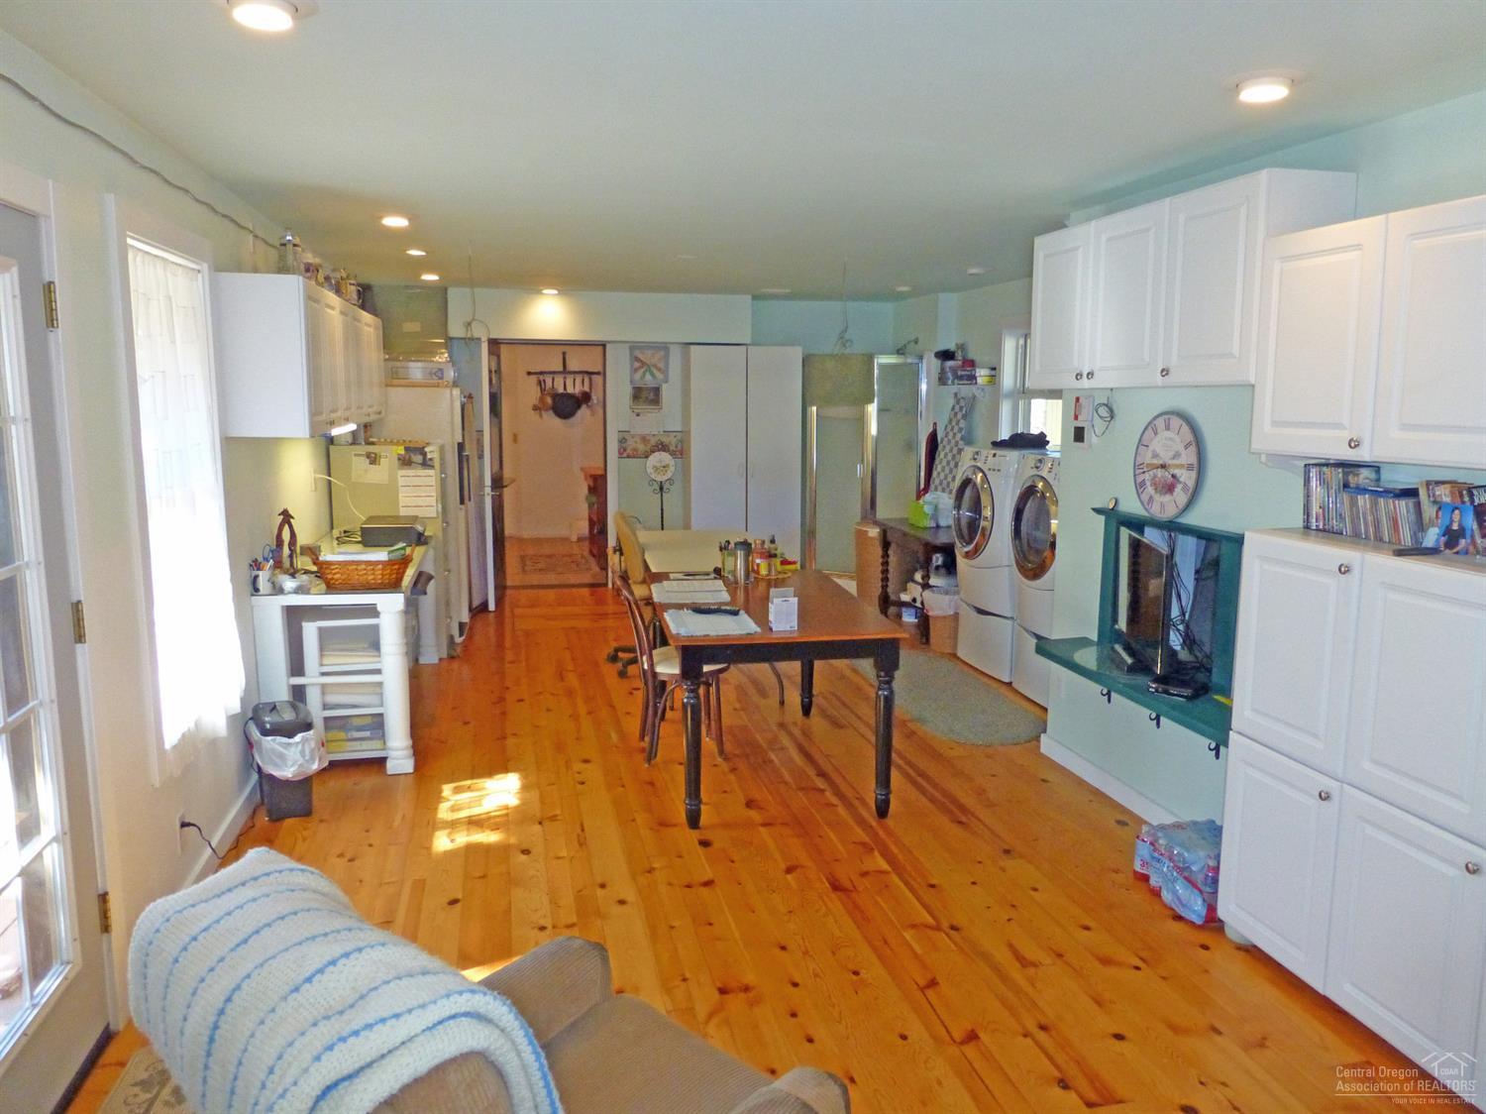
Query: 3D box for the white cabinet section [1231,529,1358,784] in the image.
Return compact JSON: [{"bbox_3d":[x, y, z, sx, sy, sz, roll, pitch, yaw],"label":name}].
[{"bbox_3d":[1.669,0.251,2.877,0.329,0.609,0.434,-1,9,-13],"label":"white cabinet section"}]

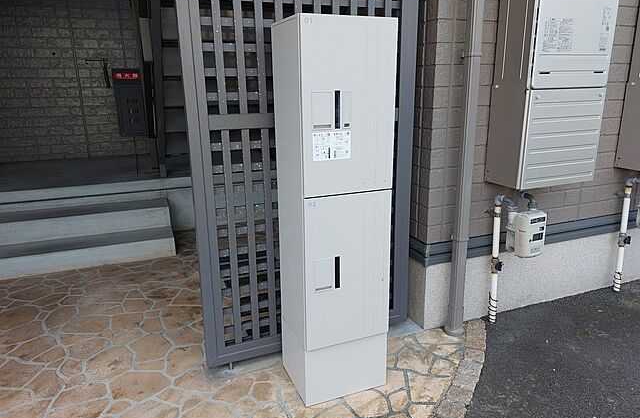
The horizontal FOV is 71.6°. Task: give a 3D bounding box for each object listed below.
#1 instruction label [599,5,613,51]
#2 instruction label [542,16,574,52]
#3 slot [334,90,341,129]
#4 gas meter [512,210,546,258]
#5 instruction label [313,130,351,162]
[{"bbox_3d":[1.258,-0.791,1.954,0.051,0.181,0.008,-7,17,-22],"label":"instruction label"},{"bbox_3d":[1.003,-0.728,1.860,0.169,0.135,0.008,-7,17,-22],"label":"instruction label"},{"bbox_3d":[0.059,-0.333,1.491,0.020,0.126,0.012,-7,17,-22],"label":"slot"},{"bbox_3d":[1.001,0.117,2.150,0.155,0.208,0.115,-7,17,-22],"label":"gas meter"},{"bbox_3d":[0.043,-0.213,1.513,0.142,0.097,0.008,-7,17,-22],"label":"instruction label"}]

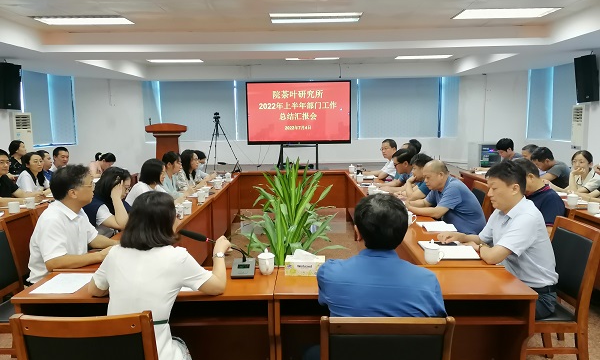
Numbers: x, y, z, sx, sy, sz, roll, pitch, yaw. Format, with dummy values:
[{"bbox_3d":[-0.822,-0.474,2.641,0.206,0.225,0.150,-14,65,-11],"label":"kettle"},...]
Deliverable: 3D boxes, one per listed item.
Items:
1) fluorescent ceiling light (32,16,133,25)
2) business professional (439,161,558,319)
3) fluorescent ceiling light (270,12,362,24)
[{"bbox_3d":[-2.870,-2.123,6.686,1.200,0.070,0.600,-1,7,1],"label":"fluorescent ceiling light"},{"bbox_3d":[1.234,0.539,2.956,0.710,1.300,0.500,-1,7,1],"label":"business professional"},{"bbox_3d":[0.210,-2.160,6.680,1.200,0.070,0.600,-1,7,1],"label":"fluorescent ceiling light"}]

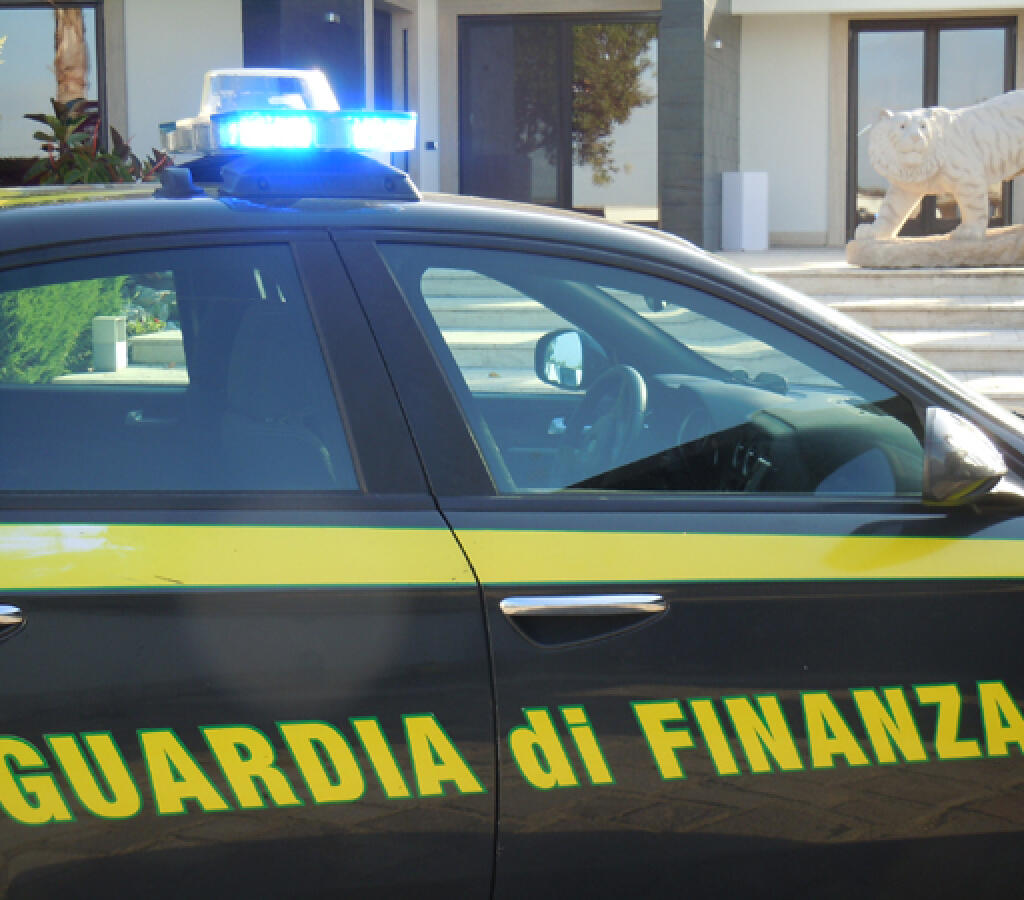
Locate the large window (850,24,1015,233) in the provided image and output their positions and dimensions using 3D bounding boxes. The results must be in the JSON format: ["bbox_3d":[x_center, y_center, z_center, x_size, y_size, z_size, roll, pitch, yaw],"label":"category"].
[{"bbox_3d":[3.963,-3.007,19.331,1.548,2.099,0.120,1,7,7],"label":"large window"}]

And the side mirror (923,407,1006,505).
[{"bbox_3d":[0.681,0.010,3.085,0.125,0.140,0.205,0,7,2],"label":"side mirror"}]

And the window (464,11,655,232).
[{"bbox_3d":[0.441,-2.932,18.331,1.853,1.936,0.120,1,7,7],"label":"window"}]

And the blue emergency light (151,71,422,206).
[{"bbox_3d":[-0.436,-0.554,3.638,0.339,0.228,0.981,-3,8,-17],"label":"blue emergency light"}]

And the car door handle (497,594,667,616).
[{"bbox_3d":[0.103,0.226,2.991,0.255,0.027,0.040,0,7,-17],"label":"car door handle"}]

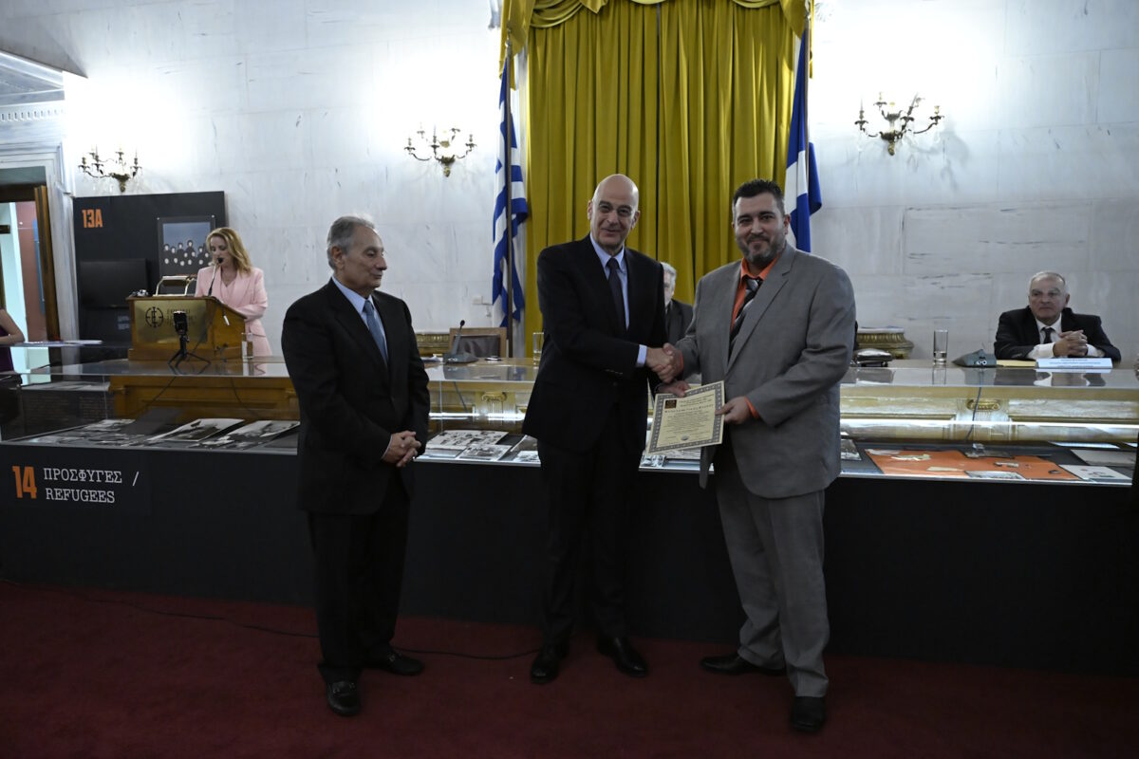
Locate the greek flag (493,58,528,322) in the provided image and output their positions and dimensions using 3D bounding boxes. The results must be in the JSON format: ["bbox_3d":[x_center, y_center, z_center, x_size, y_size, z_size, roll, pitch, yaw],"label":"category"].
[{"bbox_3d":[-0.416,-1.319,5.325,0.260,1.840,0.220,1,5,12],"label":"greek flag"}]

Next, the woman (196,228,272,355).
[{"bbox_3d":[-2.290,-0.182,5.167,0.480,1.680,0.400,0,5,8],"label":"woman"}]

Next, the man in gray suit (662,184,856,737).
[{"bbox_3d":[0.657,0.214,2.597,0.620,1.780,0.520,3,6,36],"label":"man in gray suit"}]

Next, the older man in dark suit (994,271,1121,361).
[{"bbox_3d":[2.504,0.085,3.923,0.600,1.260,0.750,1,5,12],"label":"older man in dark suit"}]

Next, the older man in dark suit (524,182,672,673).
[{"bbox_3d":[0.117,0.171,2.793,0.540,1.840,0.480,-3,5,-27],"label":"older man in dark suit"}]

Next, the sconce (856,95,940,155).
[{"bbox_3d":[2.147,-1.658,4.956,0.520,0.365,0.280,1,5,12],"label":"sconce"}]

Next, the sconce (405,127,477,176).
[{"bbox_3d":[-0.963,-1.688,5.641,0.520,0.365,0.280,1,5,12],"label":"sconce"}]

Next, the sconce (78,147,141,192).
[{"bbox_3d":[-3.785,-1.724,6.263,0.520,0.365,0.280,1,5,12],"label":"sconce"}]

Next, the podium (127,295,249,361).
[{"bbox_3d":[-2.313,-0.306,4.586,0.580,0.370,0.340,1,5,12],"label":"podium"}]

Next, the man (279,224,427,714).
[{"bbox_3d":[-0.748,0.279,2.641,0.430,1.660,0.510,4,6,42],"label":"man"}]

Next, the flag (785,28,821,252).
[{"bbox_3d":[1.510,-1.294,4.901,0.260,1.840,0.220,1,5,12],"label":"flag"}]

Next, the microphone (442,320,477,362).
[{"bbox_3d":[-0.591,-0.203,4.090,0.140,0.235,0.190,1,5,12],"label":"microphone"}]

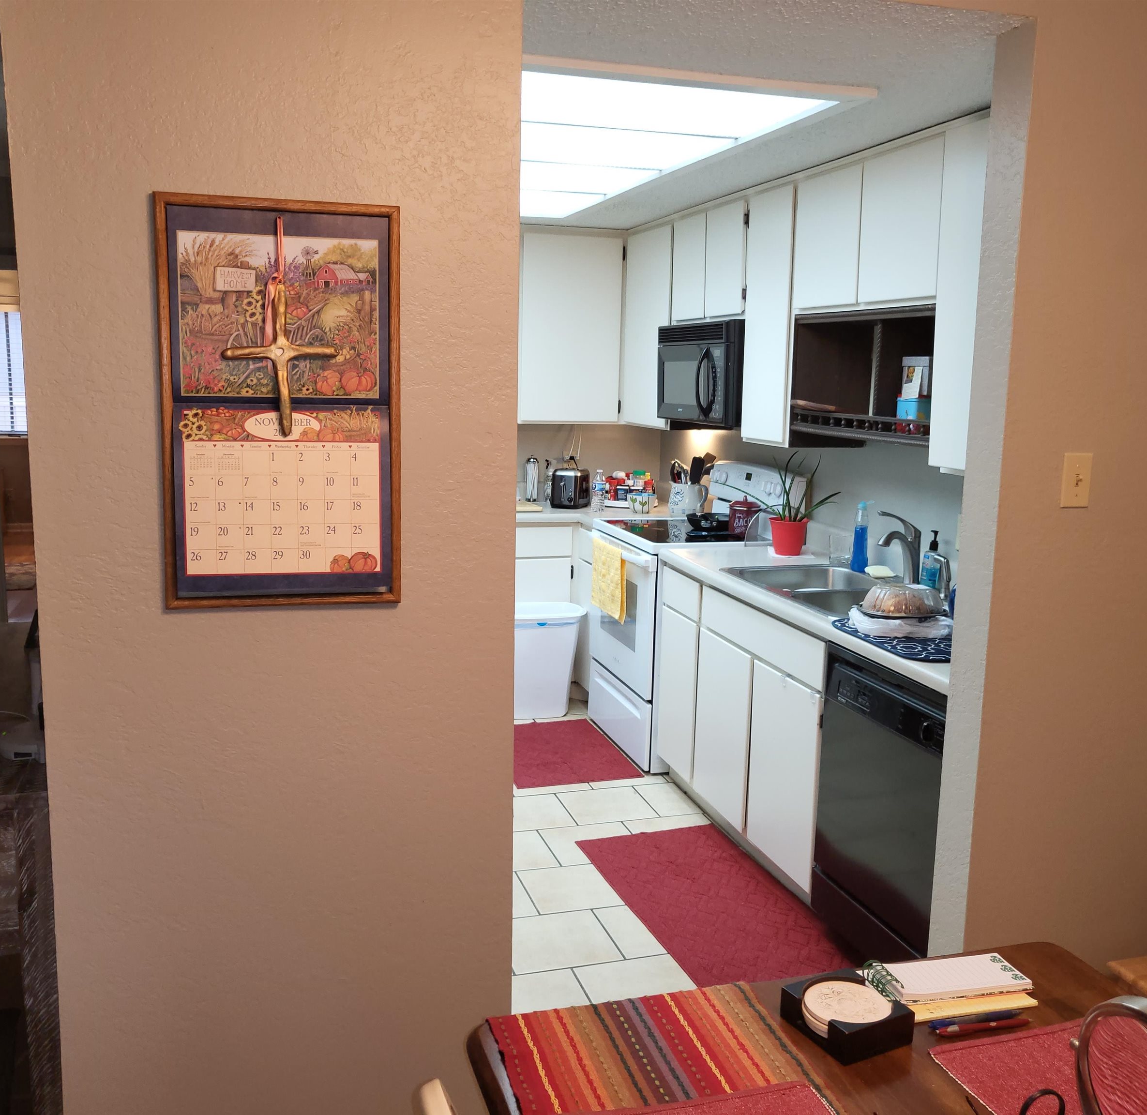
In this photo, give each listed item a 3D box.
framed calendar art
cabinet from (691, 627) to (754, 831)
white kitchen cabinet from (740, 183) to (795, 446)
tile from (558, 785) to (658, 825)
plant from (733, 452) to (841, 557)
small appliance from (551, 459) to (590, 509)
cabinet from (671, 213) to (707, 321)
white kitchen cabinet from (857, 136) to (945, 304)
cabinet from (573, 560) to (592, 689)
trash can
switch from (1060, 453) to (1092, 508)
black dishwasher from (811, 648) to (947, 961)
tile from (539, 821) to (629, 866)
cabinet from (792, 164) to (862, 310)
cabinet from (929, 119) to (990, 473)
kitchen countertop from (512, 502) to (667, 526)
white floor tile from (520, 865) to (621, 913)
[{"bbox_3d":[-0.463,-0.238,1.787,0.370,0.640,0.025,-2,10,-17],"label":"framed calendar art"},{"bbox_3d":[0.776,0.563,3.854,0.590,0.590,0.410,-2,10,-17],"label":"cabinet"},{"bbox_3d":[0.834,-0.848,4.003,0.329,0.875,0.355,-2,10,-17],"label":"white kitchen cabinet"},{"bbox_3d":[0.121,0.912,4.083,0.305,0.012,0.305,-2,10,-17],"label":"tile"},{"bbox_3d":[0.810,-0.201,4.174,0.310,0.388,0.370,-2,10,-17],"label":"plant"},{"bbox_3d":[-0.008,-0.329,5.348,0.142,0.180,0.225,4,10,18],"label":"small appliance"},{"bbox_3d":[0.601,-1.184,4.615,0.300,0.405,0.365,-2,10,-17],"label":"cabinet"},{"bbox_3d":[1.049,-0.935,3.173,0.310,0.411,0.395,-2,10,-17],"label":"white kitchen cabinet"},{"bbox_3d":[0.342,0.323,5.269,0.590,0.600,0.335,-2,10,-17],"label":"cabinet"},{"bbox_3d":[-0.173,0.492,5.105,0.440,0.505,0.310,-2,10,-17],"label":"trash can"},{"bbox_3d":[1.035,-0.156,2.286,0.071,0.115,0.014,-2,10,-17],"label":"switch"},{"bbox_3d":[1.035,0.676,2.847,0.585,0.850,0.612,-2,10,-17],"label":"black dishwasher"},{"bbox_3d":[0.066,0.967,3.759,0.305,0.012,0.305,-2,10,-17],"label":"tile"},{"bbox_3d":[0.952,-1.008,3.593,0.329,0.420,0.415,-2,10,-17],"label":"cabinet"},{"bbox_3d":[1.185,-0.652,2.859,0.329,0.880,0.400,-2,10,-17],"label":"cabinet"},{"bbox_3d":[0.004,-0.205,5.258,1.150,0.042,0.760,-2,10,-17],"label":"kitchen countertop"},{"bbox_3d":[0.009,1.022,3.438,0.305,0.012,0.305,-2,10,-17],"label":"white floor tile"}]

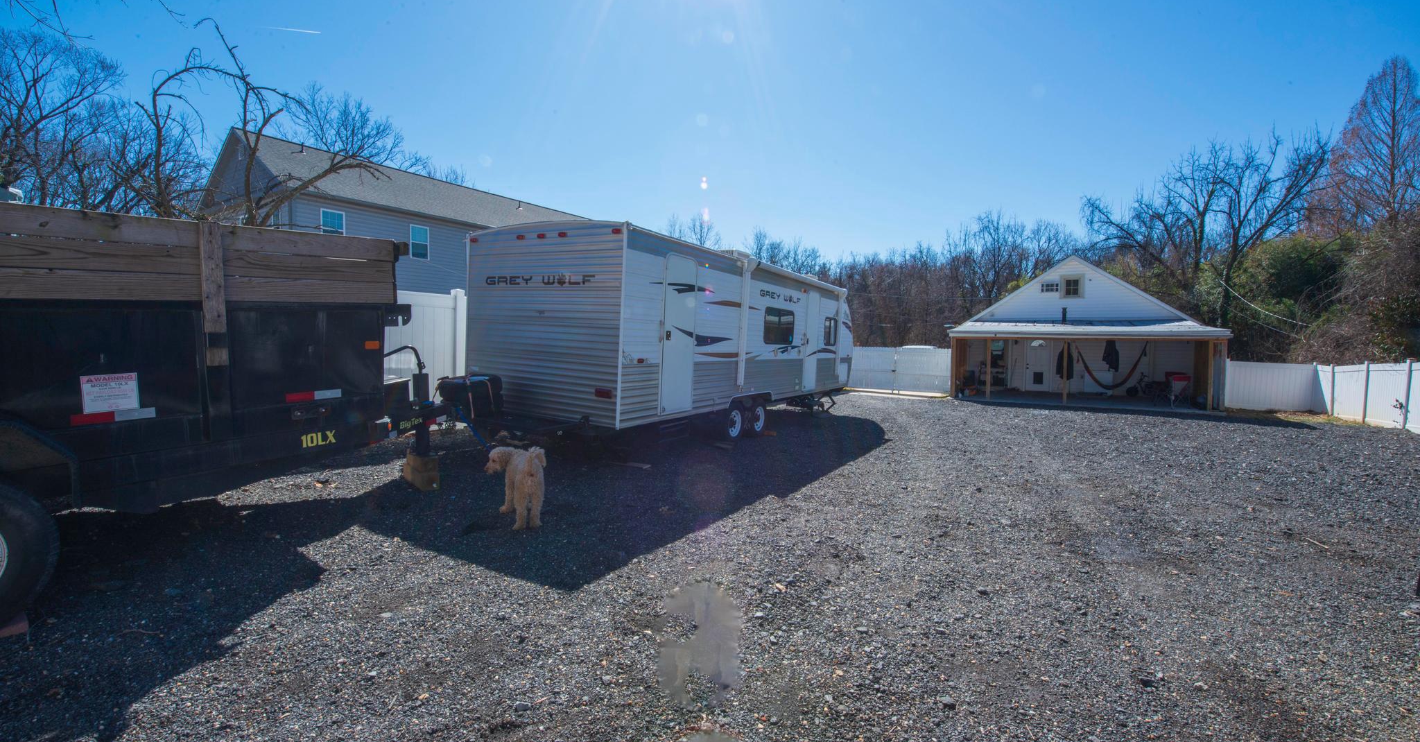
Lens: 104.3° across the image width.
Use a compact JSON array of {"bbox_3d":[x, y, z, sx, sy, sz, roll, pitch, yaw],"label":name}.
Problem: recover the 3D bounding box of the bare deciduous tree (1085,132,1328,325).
[{"bbox_3d":[25.232,-5.530,28.000,9.600,13.200,9.200,3,3,41],"label":"bare deciduous tree"}]

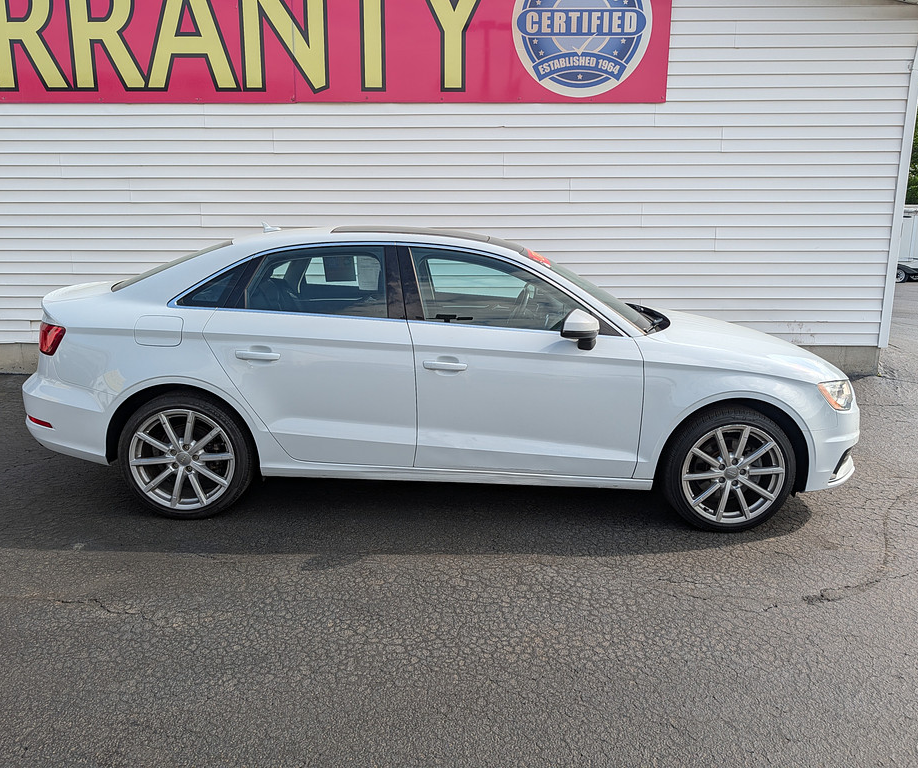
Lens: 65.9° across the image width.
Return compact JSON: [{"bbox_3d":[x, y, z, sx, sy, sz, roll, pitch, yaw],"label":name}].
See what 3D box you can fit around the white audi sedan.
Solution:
[{"bbox_3d":[-0.035,-0.171,4.150,4.456,1.420,1.840,1,12,-1],"label":"white audi sedan"}]

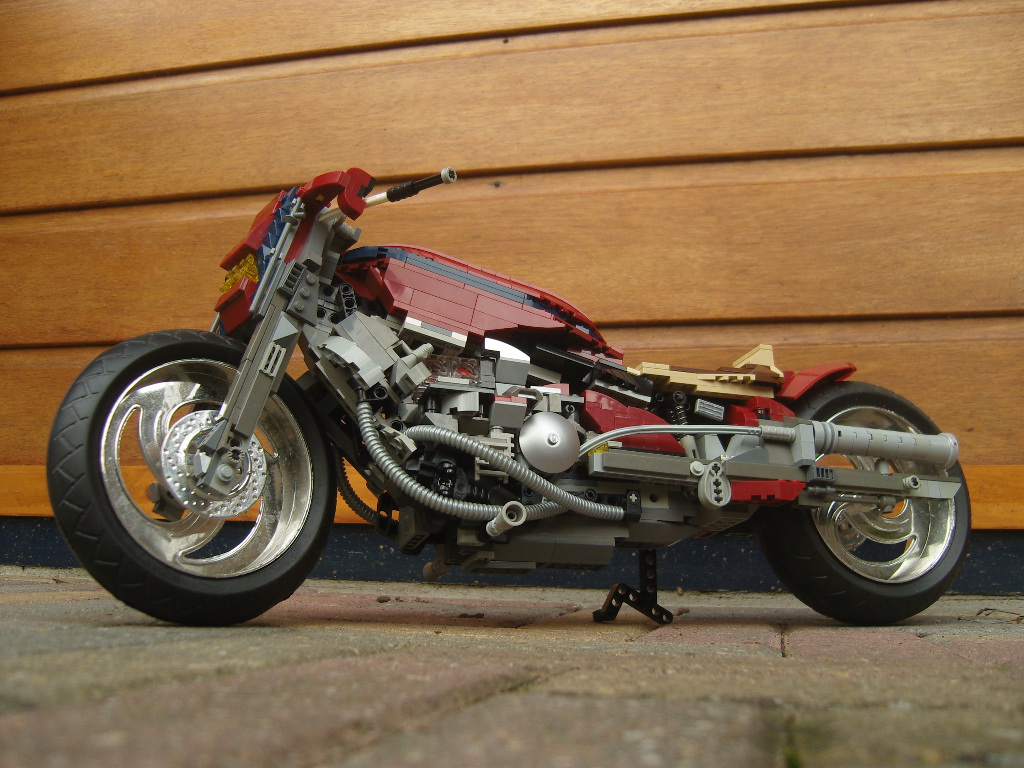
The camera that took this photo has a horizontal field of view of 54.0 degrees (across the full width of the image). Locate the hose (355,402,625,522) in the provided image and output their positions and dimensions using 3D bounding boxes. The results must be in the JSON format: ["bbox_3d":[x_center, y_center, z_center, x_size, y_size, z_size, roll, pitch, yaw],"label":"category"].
[{"bbox_3d":[-0.011,0.041,0.503,0.138,0.060,0.036,4,-16,-16],"label":"hose"}]

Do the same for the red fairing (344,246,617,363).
[{"bbox_3d":[-0.015,-0.036,0.544,0.160,0.053,0.080,12,-18,-14],"label":"red fairing"}]

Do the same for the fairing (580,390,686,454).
[{"bbox_3d":[0.065,0.021,0.536,0.058,0.036,0.012,4,-16,-16],"label":"fairing"}]

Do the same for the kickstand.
[{"bbox_3d":[0.068,0.114,0.563,0.045,0.043,0.018,4,-16,-16],"label":"kickstand"}]

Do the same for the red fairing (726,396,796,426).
[{"bbox_3d":[0.140,0.016,0.565,0.037,0.020,0.020,4,-16,-16],"label":"red fairing"}]

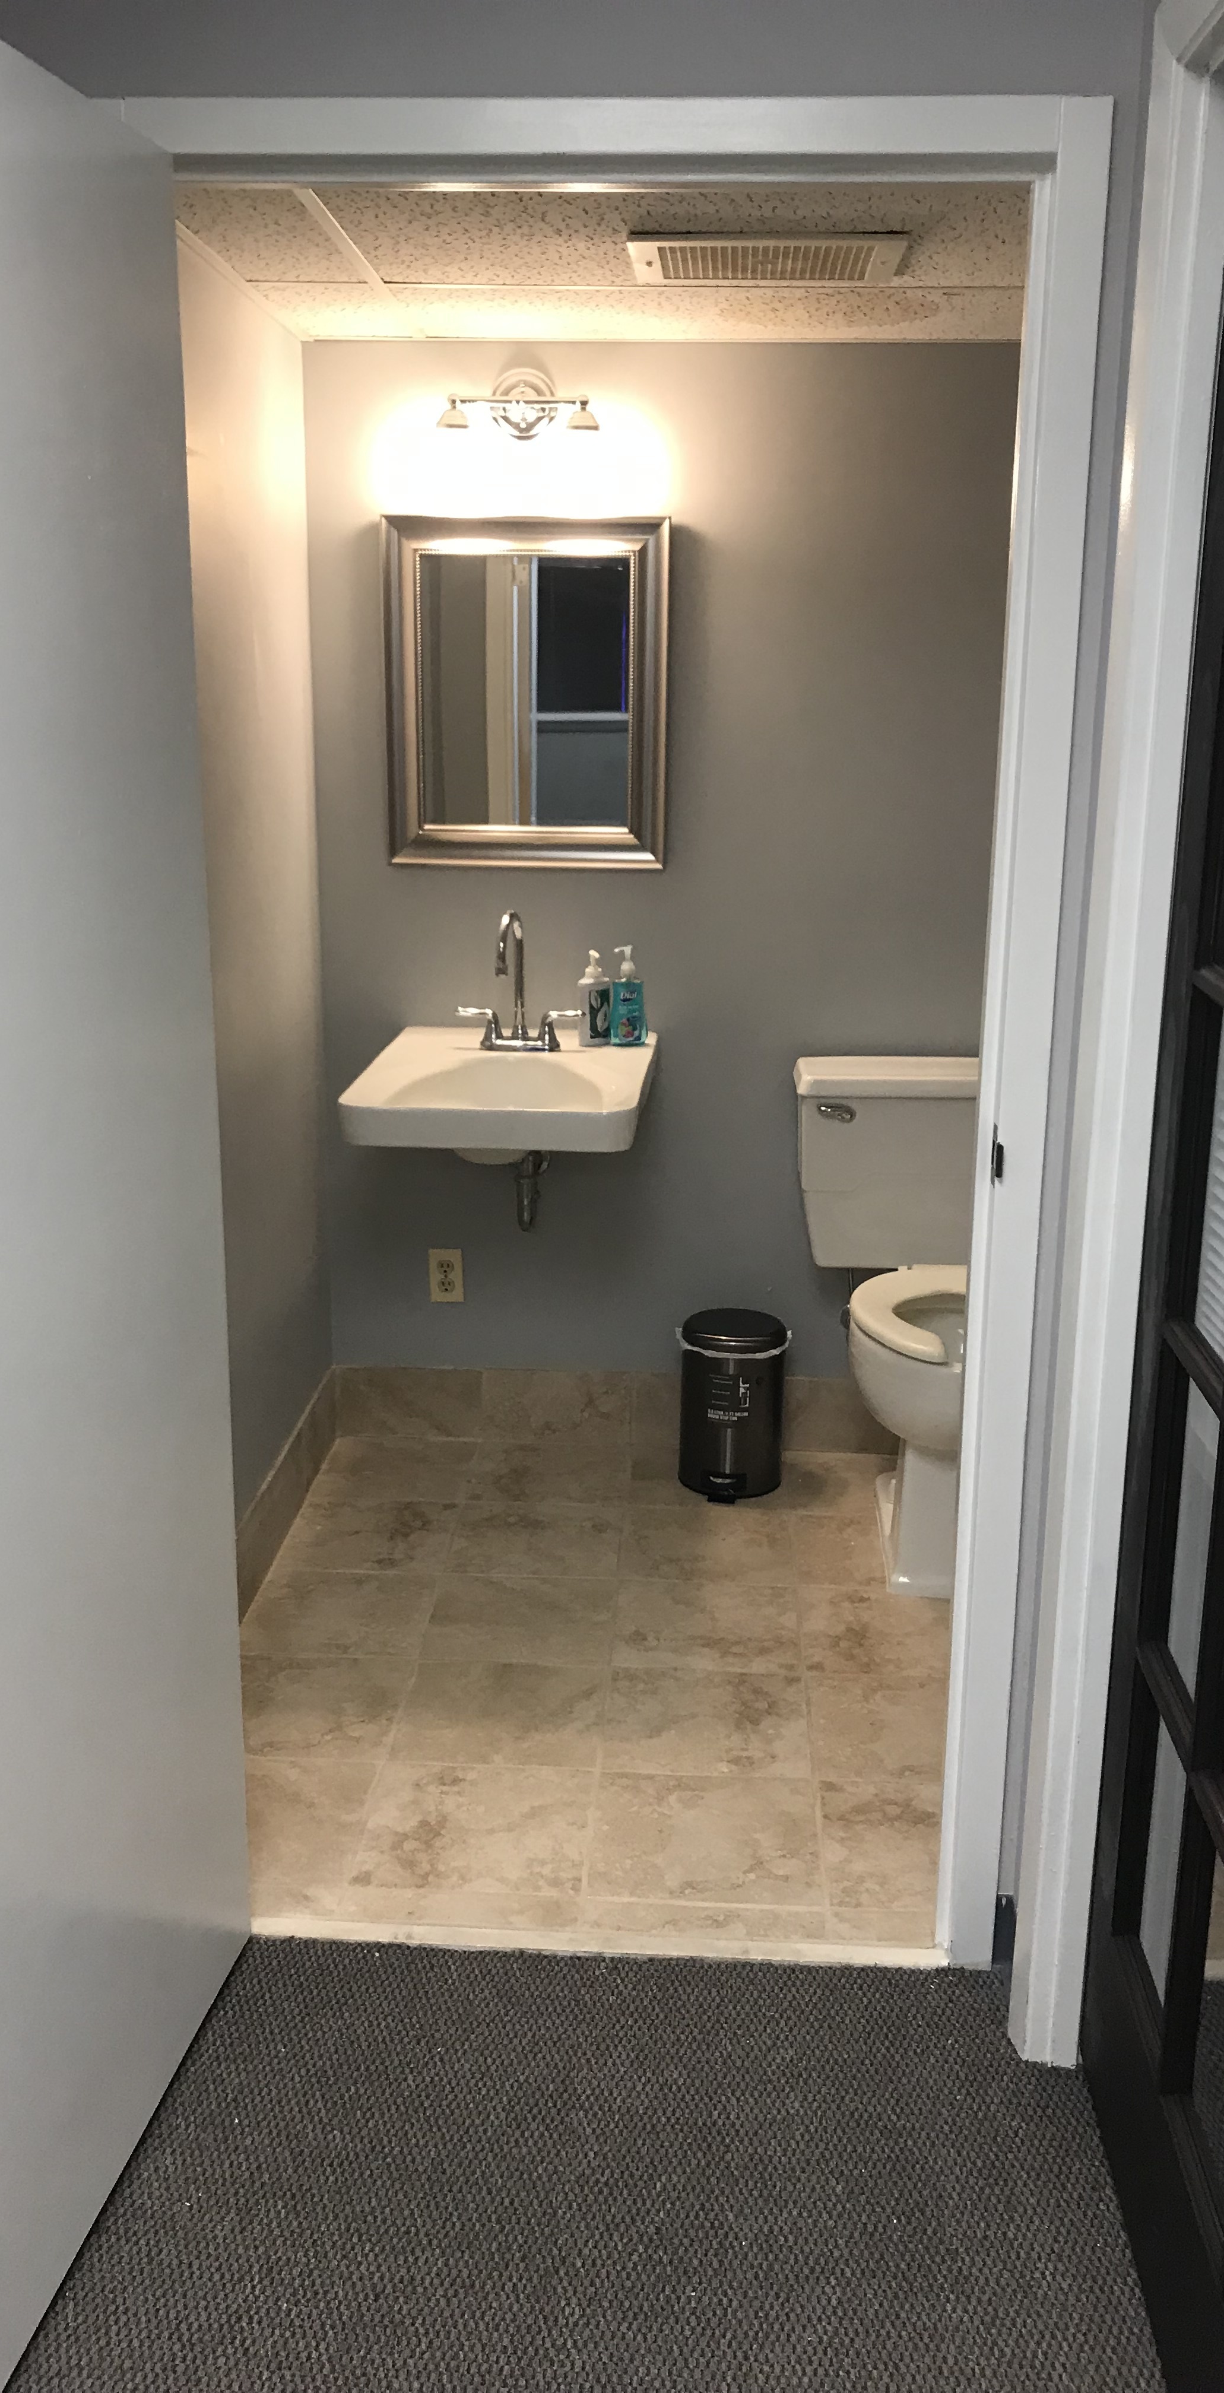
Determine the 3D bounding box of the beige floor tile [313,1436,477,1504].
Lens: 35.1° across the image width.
[{"bbox_3d":[-0.433,0.552,3.892,0.292,0.010,0.315,1,15,3],"label":"beige floor tile"}]

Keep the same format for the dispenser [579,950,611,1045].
[{"bbox_3d":[-0.030,-0.375,3.629,0.061,0.181,0.050,-4,15,-17],"label":"dispenser"}]

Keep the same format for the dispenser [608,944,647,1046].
[{"bbox_3d":[0.034,-0.377,3.625,0.066,0.188,0.045,1,15,3],"label":"dispenser"}]

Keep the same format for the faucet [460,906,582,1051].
[{"bbox_3d":[-0.171,-0.391,3.530,0.236,0.259,0.150,2,15,5],"label":"faucet"}]

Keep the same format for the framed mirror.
[{"bbox_3d":[-0.161,-0.938,3.628,0.528,0.635,0.040,1,15,3],"label":"framed mirror"}]

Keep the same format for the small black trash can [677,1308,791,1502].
[{"bbox_3d":[0.235,0.404,3.810,0.205,0.335,0.230,3,15,10],"label":"small black trash can"}]

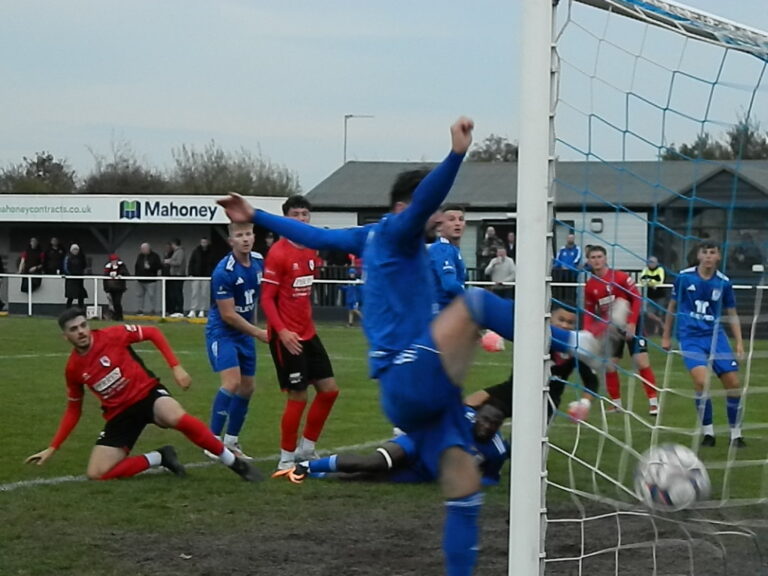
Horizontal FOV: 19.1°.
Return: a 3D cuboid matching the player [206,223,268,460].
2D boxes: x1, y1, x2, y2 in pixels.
[{"bbox_3d":[-1.000,0.352,15.650,0.520,1.650,0.560,1,0,-42],"label":"player"}]

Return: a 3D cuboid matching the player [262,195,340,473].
[{"bbox_3d":[-0.540,0.293,14.900,0.460,1.790,0.540,1,0,44],"label":"player"}]

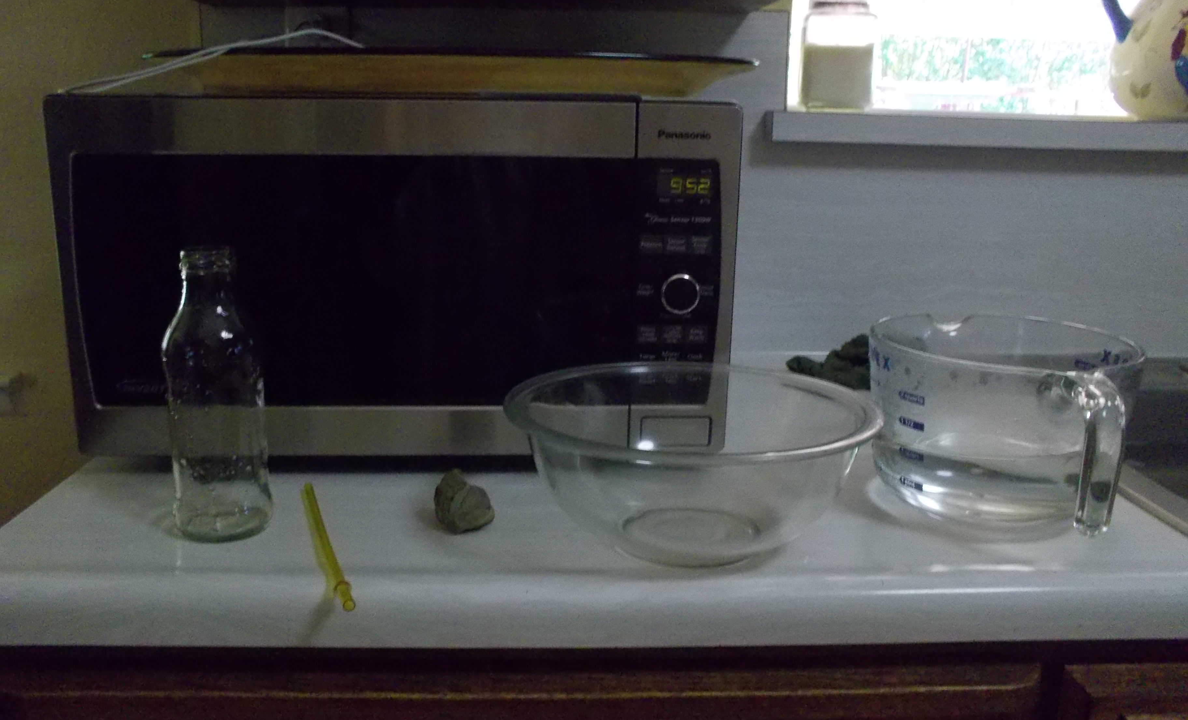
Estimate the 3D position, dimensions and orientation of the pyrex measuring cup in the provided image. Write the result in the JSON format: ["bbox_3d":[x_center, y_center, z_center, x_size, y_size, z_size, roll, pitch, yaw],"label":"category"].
[{"bbox_3d":[0.308,0.051,0.742,0.191,0.129,0.247,-1,14,-6],"label":"pyrex measuring cup"}]

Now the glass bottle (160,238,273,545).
[{"bbox_3d":[-0.264,0.022,0.689,0.066,0.195,0.066,1,14,0],"label":"glass bottle"}]

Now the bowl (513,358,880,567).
[{"bbox_3d":[0.066,0.075,0.698,0.256,0.097,0.256,1,14,0],"label":"bowl"}]

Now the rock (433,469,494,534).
[{"bbox_3d":[-0.091,0.101,0.708,0.042,0.037,0.040,1,14,0],"label":"rock"}]

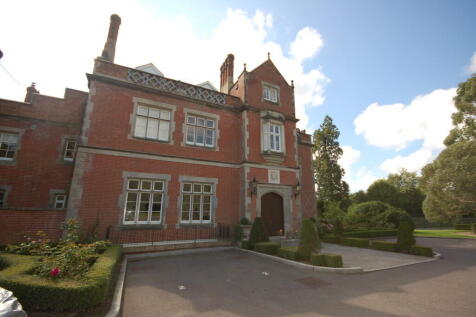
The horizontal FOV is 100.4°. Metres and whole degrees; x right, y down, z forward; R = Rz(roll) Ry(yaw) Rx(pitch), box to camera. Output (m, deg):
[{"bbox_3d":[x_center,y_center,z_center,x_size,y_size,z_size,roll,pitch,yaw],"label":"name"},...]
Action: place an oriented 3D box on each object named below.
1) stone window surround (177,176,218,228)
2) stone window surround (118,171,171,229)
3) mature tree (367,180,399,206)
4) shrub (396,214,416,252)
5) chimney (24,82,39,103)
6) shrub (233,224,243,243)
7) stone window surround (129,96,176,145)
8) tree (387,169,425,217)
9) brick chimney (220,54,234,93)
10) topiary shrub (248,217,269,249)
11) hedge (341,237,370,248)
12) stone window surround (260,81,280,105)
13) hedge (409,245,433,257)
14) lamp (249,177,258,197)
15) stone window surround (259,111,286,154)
[{"bbox_3d":[-2.007,2.150,9.985,2.030,2.430,0.250,7,-14,-26],"label":"stone window surround"},{"bbox_3d":[-4.156,1.888,8.939,2.000,2.430,0.250,7,-14,-26],"label":"stone window surround"},{"bbox_3d":[21.683,5.918,29.403,4.616,5.764,4.616,-8,-15,35],"label":"mature tree"},{"bbox_3d":[7.548,3.417,9.078,0.720,1.620,0.720,7,-14,-26],"label":"shrub"},{"bbox_3d":[-14.095,-4.468,13.608,0.520,1.600,0.550,7,-14,-26],"label":"chimney"},{"bbox_3d":[-0.040,3.753,9.990,0.460,0.870,0.460,7,-14,-26],"label":"shrub"},{"bbox_3d":[-4.397,-1.903,10.378,2.220,2.180,0.250,6,-14,-26],"label":"stone window surround"},{"bbox_3d":[28.053,5.527,33.496,6.200,7.650,6.000,-10,-16,39],"label":"tree"},{"bbox_3d":[-0.967,-6.569,16.760,0.560,3.400,1.800,7,-14,-26],"label":"brick chimney"},{"bbox_3d":[1.100,4.043,10.837,1.050,1.630,1.050,1,-13,0],"label":"topiary shrub"},{"bbox_3d":[6.285,4.481,10.518,0.550,0.410,1.400,7,-14,-26],"label":"hedge"},{"bbox_3d":[2.266,-4.410,13.547,1.500,1.380,0.250,6,-14,-26],"label":"stone window surround"},{"bbox_3d":[7.096,3.537,7.642,0.450,0.330,0.620,12,-17,-43],"label":"hedge"},{"bbox_3d":[1.016,1.802,12.672,0.420,1.220,0.620,7,-14,-26],"label":"lamp"},{"bbox_3d":[2.215,-1.528,12.038,1.800,2.660,0.450,7,-14,-26],"label":"stone window surround"}]

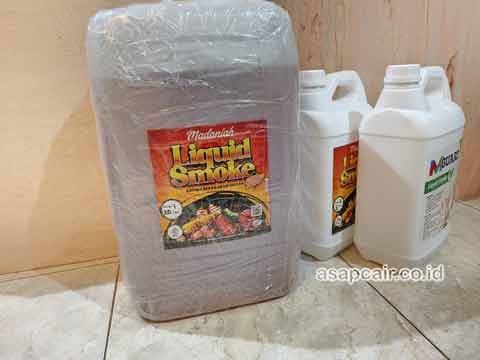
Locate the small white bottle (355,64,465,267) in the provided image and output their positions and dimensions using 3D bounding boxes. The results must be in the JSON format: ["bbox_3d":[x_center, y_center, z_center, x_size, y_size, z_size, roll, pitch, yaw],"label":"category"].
[{"bbox_3d":[0.299,-0.034,0.563,0.193,0.317,0.126,-16,23,-33],"label":"small white bottle"}]

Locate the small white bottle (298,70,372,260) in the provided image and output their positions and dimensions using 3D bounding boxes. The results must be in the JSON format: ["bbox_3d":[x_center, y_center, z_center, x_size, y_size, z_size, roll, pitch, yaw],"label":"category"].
[{"bbox_3d":[0.160,-0.037,0.595,0.193,0.317,0.126,-18,24,-37],"label":"small white bottle"}]

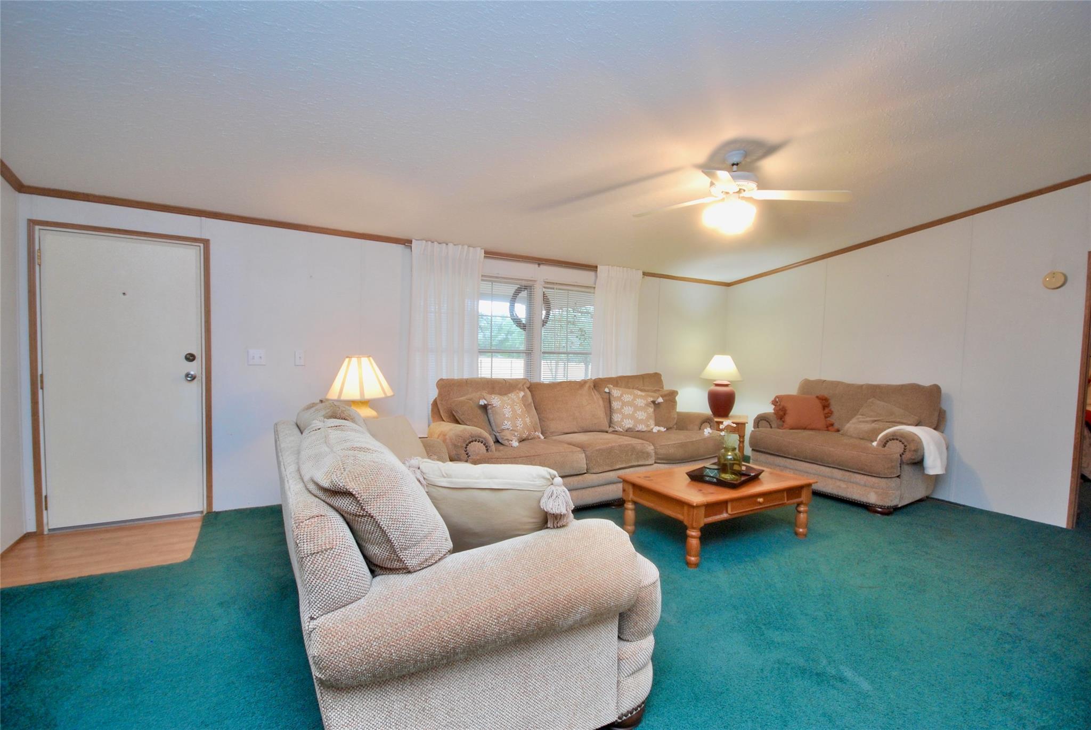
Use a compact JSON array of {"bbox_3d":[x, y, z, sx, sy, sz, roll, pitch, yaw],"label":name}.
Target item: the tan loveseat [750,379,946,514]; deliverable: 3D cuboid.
[{"bbox_3d":[2.898,0.685,4.441,0.930,0.980,1.420,-1,4,-41],"label":"tan loveseat"}]

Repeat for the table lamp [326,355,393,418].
[{"bbox_3d":[-1.240,0.246,3.031,0.430,0.610,0.430,0,3,-31],"label":"table lamp"}]

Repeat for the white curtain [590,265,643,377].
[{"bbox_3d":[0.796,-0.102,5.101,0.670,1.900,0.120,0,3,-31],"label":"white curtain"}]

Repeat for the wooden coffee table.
[{"bbox_3d":[1.174,0.986,3.116,1.140,0.410,0.630,0,3,-28],"label":"wooden coffee table"}]

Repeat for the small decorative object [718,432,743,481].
[{"bbox_3d":[1.252,0.624,3.088,0.160,0.300,0.160,0,3,-31],"label":"small decorative object"}]

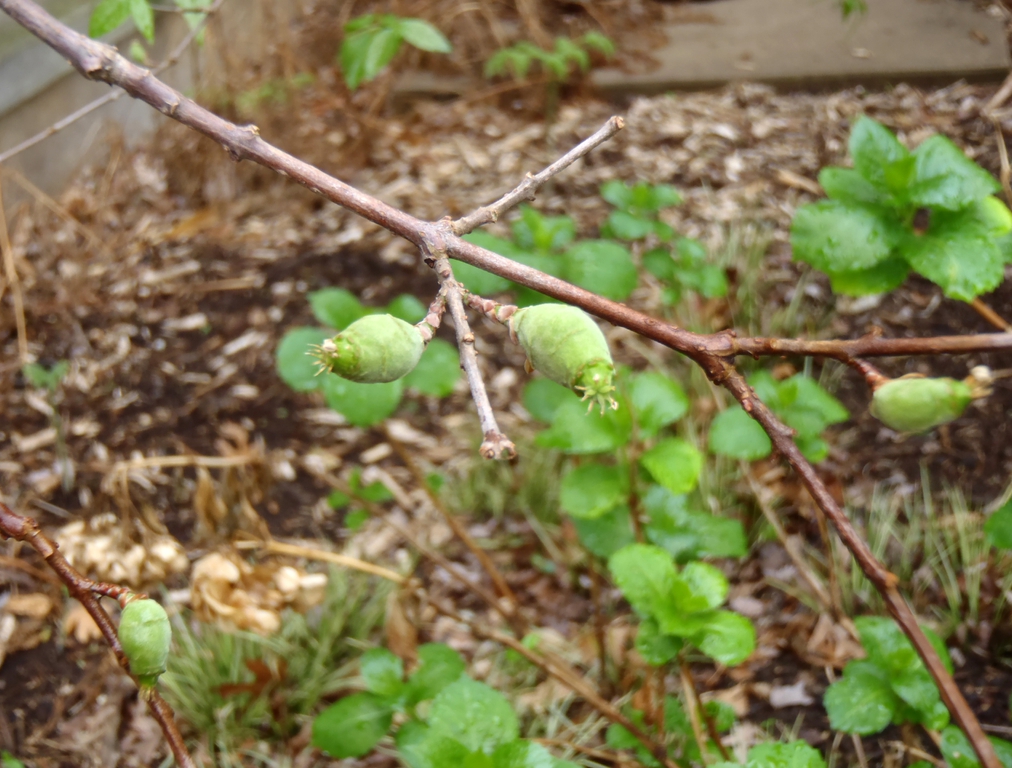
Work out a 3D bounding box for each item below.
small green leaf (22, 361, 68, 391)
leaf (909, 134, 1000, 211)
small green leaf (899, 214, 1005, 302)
[{"bbox_3d":[-0.345,-0.006,1.240,0.034,0.016,0.016,0,38,0],"label":"small green leaf"},{"bbox_3d":[0.395,-0.186,1.460,0.081,0.018,0.065,-6,64,-6],"label":"leaf"},{"bbox_3d":[0.385,-0.109,1.430,0.093,0.017,0.074,36,58,14],"label":"small green leaf"}]

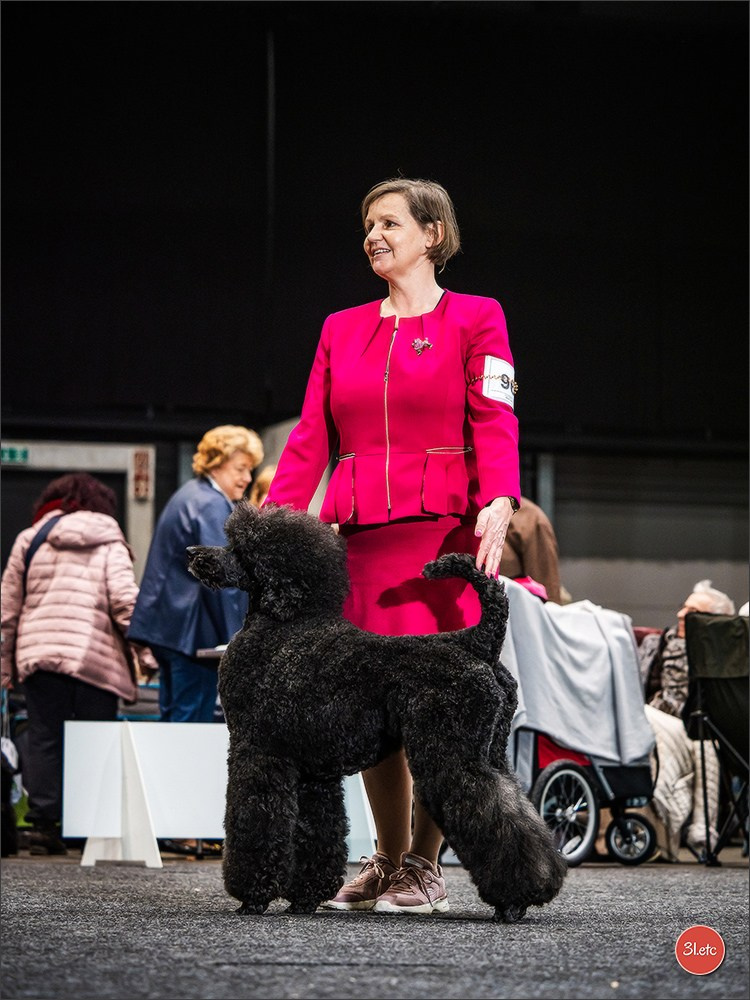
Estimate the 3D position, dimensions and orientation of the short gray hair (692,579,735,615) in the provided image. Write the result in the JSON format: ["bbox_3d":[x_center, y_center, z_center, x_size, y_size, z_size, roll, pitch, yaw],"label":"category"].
[{"bbox_3d":[1.263,0.375,13.350,0.165,0.160,0.155,2,-4,-15],"label":"short gray hair"}]

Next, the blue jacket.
[{"bbox_3d":[-0.665,0.242,13.100,0.470,0.655,0.480,0,-4,5],"label":"blue jacket"}]

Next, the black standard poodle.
[{"bbox_3d":[-0.005,0.472,8.110,0.870,0.935,0.300,-1,-4,20],"label":"black standard poodle"}]

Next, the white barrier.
[{"bbox_3d":[-0.473,0.969,11.800,1.100,0.485,0.220,1,-4,-10],"label":"white barrier"}]

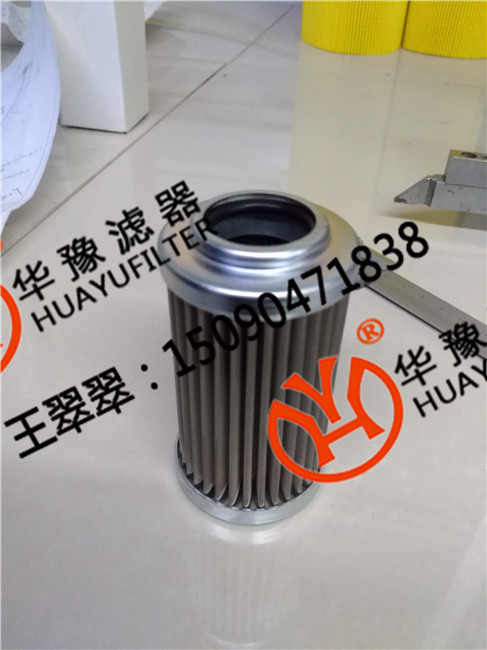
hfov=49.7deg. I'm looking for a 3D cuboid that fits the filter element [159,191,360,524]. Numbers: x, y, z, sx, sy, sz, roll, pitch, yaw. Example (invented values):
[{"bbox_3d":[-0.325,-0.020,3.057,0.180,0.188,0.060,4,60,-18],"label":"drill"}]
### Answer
[{"bbox_3d":[0.003,0.009,0.139,0.045,0.083,0.045,1,39,0],"label":"filter element"}]

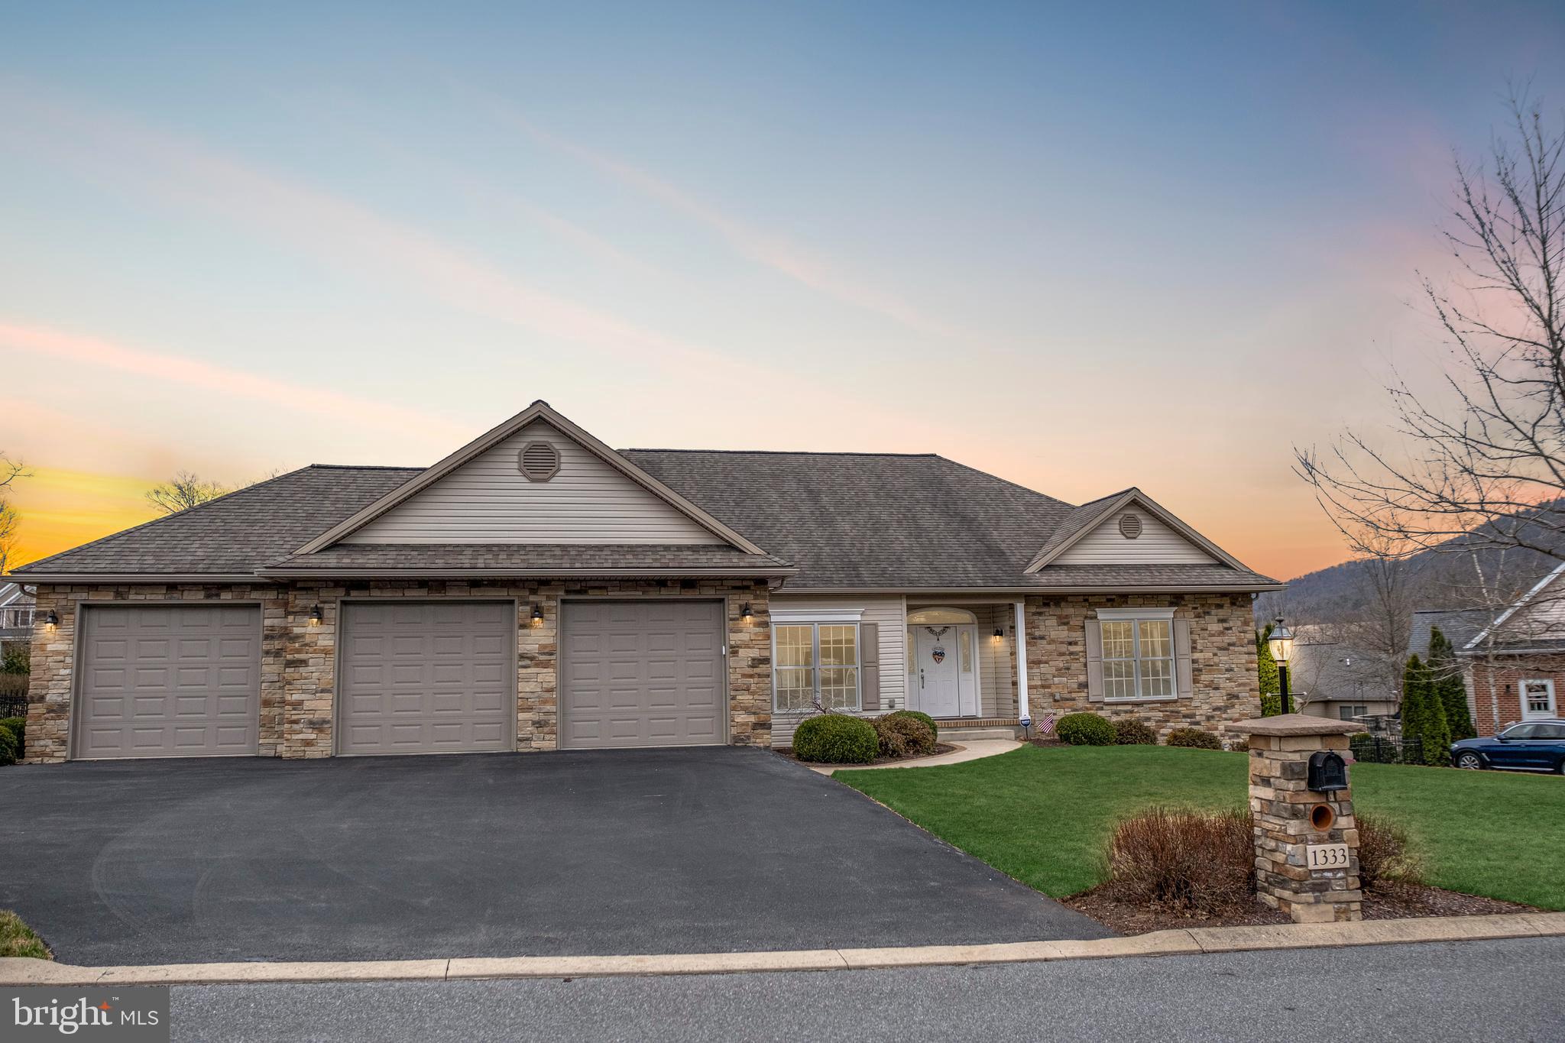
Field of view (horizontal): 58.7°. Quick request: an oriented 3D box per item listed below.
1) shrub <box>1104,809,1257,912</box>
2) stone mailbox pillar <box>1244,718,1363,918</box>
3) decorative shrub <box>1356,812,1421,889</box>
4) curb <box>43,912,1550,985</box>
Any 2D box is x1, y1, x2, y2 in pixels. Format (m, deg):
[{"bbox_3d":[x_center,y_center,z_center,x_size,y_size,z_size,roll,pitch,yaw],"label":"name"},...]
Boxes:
[{"bbox_3d":[3.104,2.600,10.750,1.250,0.740,1.050,0,-8,-8],"label":"shrub"},{"bbox_3d":[3.901,2.198,10.437,0.710,1.470,0.750,0,-8,-8],"label":"stone mailbox pillar"},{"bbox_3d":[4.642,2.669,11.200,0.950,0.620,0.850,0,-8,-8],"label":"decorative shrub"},{"bbox_3d":[0.150,2.930,9.600,11.100,0.200,0.600,-1,-7,-4],"label":"curb"}]

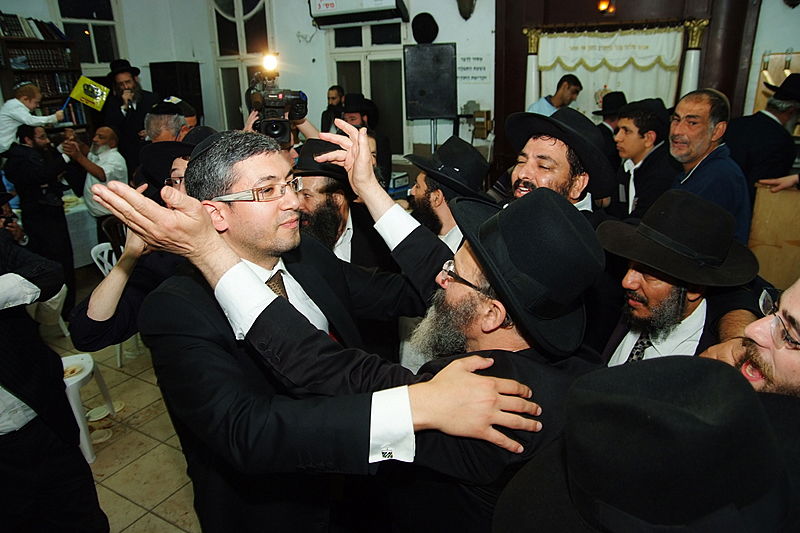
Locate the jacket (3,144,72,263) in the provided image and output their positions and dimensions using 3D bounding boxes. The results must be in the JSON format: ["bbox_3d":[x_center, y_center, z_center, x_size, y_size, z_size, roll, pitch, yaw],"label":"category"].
[{"bbox_3d":[-2.950,-0.488,4.700,0.380,1.000,0.480,-5,18,-13],"label":"jacket"}]

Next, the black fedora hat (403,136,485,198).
[{"bbox_3d":[0.186,-0.321,1.870,0.355,0.140,0.310,27,19,0],"label":"black fedora hat"}]

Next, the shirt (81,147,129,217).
[{"bbox_3d":[-2.279,-0.647,4.500,0.370,0.600,0.460,-9,19,-24],"label":"shirt"}]

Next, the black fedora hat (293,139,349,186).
[{"bbox_3d":[-0.308,-0.374,2.180,0.355,0.140,0.310,-2,14,-40],"label":"black fedora hat"}]

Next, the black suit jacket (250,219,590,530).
[{"bbox_3d":[0.119,0.377,1.103,0.470,0.840,0.740,13,23,39],"label":"black suit jacket"}]

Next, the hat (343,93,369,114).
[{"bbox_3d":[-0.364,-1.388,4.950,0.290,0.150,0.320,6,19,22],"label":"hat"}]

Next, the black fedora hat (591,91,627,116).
[{"bbox_3d":[1.436,-1.080,3.850,0.350,0.135,0.310,-6,18,-17],"label":"black fedora hat"}]

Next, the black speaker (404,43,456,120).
[{"bbox_3d":[0.317,-1.890,5.900,0.500,0.740,0.420,2,18,11],"label":"black speaker"}]

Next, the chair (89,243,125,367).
[{"bbox_3d":[-1.877,0.285,4.066,0.490,0.820,0.450,13,22,39],"label":"chair"}]

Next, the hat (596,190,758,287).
[{"bbox_3d":[0.614,-0.074,1.265,0.360,0.145,0.315,1,27,-12],"label":"hat"}]

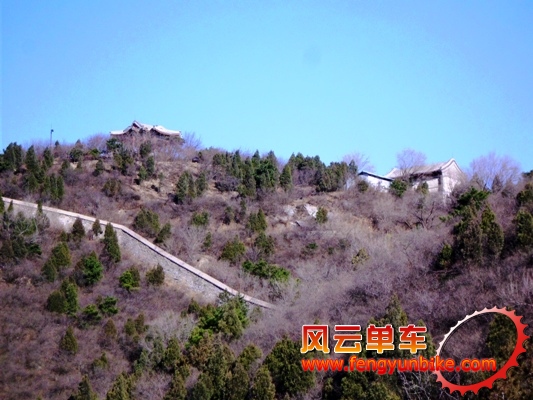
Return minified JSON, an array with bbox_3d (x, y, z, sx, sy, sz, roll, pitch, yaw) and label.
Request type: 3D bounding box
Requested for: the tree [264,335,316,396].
[{"bbox_3d":[1.867,13.514,140.000,3.936,4.967,3.936,0,-6,0],"label":"tree"}]

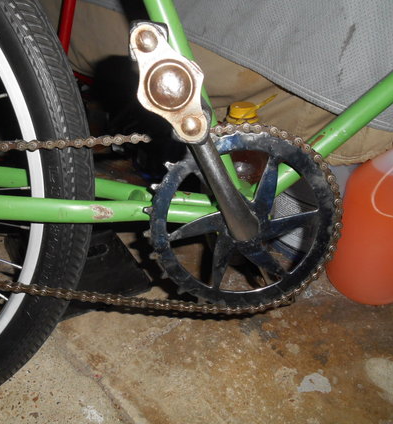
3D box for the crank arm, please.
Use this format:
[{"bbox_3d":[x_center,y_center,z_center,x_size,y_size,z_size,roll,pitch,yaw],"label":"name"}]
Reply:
[{"bbox_3d":[0.010,-0.042,0.335,0.044,0.214,0.141,-23,19,7],"label":"crank arm"}]

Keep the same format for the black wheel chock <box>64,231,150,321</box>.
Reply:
[{"bbox_3d":[-0.196,0.080,0.737,0.210,0.138,0.115,-15,36,-32],"label":"black wheel chock"}]

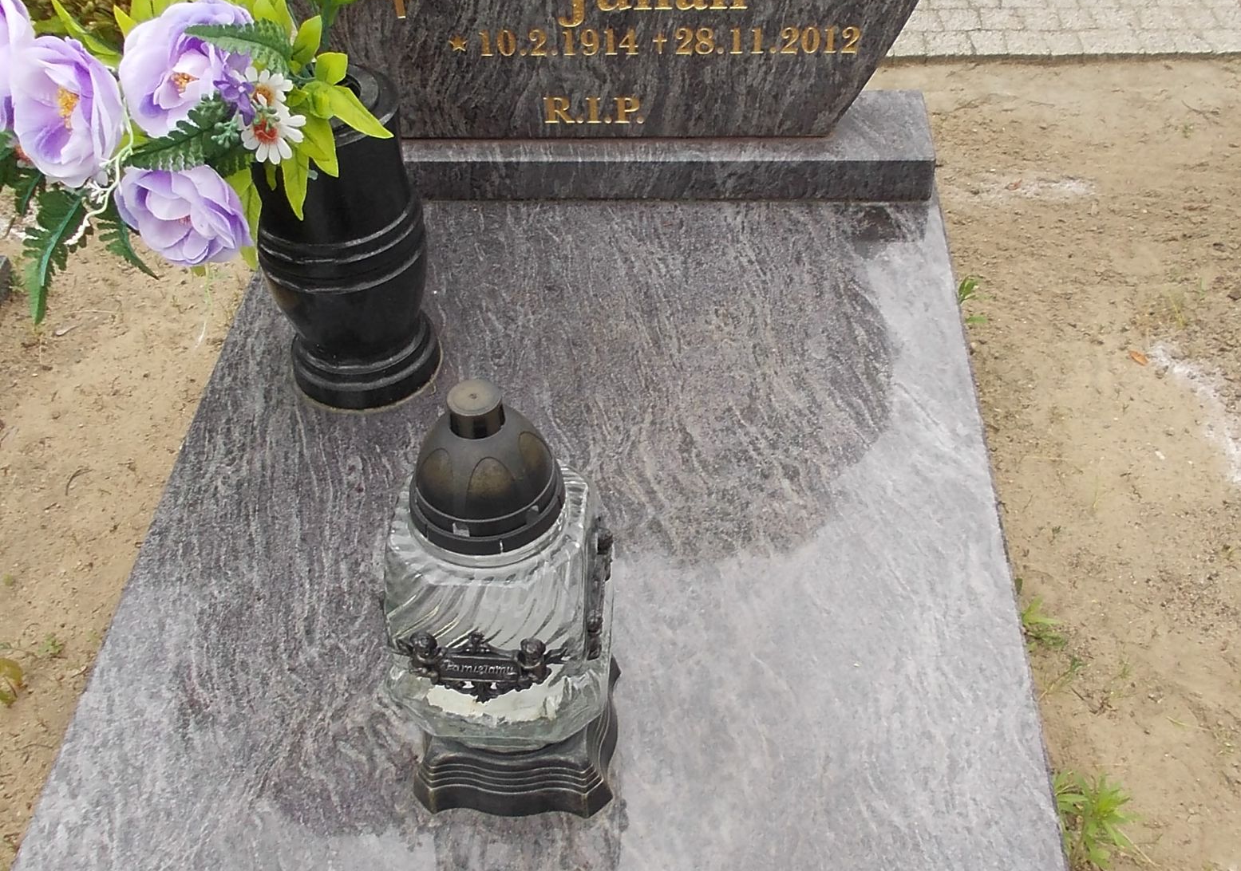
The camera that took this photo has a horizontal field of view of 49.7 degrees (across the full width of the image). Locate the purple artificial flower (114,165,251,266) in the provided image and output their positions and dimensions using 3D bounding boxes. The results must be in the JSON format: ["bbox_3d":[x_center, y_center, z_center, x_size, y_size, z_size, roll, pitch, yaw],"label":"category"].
[{"bbox_3d":[-0.360,-0.182,1.100,0.108,0.090,0.060,8,28,-20],"label":"purple artificial flower"}]

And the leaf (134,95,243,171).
[{"bbox_3d":[-0.348,-0.244,1.080,0.098,0.052,0.028,-26,15,-11],"label":"leaf"}]

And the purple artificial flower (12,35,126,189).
[{"bbox_3d":[-0.462,-0.272,1.121,0.116,0.116,0.081,8,14,33],"label":"purple artificial flower"}]

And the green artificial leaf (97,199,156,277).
[{"bbox_3d":[-0.421,-0.168,1.140,0.036,0.084,0.024,-35,6,-7],"label":"green artificial leaf"}]

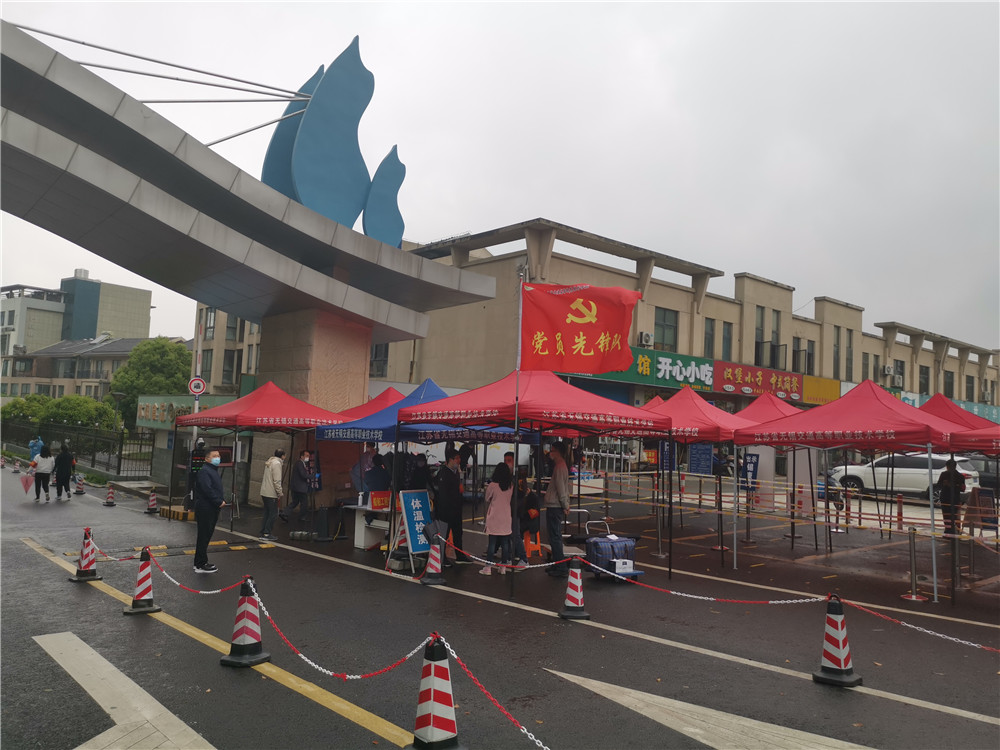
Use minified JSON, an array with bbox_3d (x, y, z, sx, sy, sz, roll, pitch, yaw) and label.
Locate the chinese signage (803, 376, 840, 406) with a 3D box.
[{"bbox_3d":[15.786,0.810,38.300,3.700,1.300,0.200,7,-7,-40],"label":"chinese signage"}]

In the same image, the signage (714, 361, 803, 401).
[{"bbox_3d":[12.566,0.344,37.431,8.282,1.410,0.200,6,-7,-42],"label":"signage"}]

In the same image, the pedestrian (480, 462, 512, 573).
[{"bbox_3d":[-0.035,2.013,11.000,0.450,1.570,0.350,4,-6,-17],"label":"pedestrian"}]

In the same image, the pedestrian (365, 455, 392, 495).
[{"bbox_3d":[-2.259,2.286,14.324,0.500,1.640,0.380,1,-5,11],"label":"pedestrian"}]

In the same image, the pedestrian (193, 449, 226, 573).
[{"bbox_3d":[-4.296,1.963,11.478,0.360,1.740,0.480,-1,-6,22],"label":"pedestrian"}]

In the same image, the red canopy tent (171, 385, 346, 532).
[{"bbox_3d":[-5.460,1.755,18.109,3.000,3.250,3.000,-3,-8,44],"label":"red canopy tent"}]

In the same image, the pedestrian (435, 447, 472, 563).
[{"bbox_3d":[-0.678,2.076,12.255,0.450,1.740,0.520,-1,-6,30],"label":"pedestrian"}]

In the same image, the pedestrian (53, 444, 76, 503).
[{"bbox_3d":[-12.842,2.860,23.000,0.500,1.660,0.380,6,-7,-33],"label":"pedestrian"}]

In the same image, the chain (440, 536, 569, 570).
[{"bbox_3d":[-0.031,2.239,9.807,0.050,0.280,2.661,5,-7,-40],"label":"chain"}]

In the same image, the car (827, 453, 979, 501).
[{"bbox_3d":[14.263,3.645,27.614,4.563,1.683,1.859,-4,-7,44],"label":"car"}]

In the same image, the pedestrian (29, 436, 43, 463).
[{"bbox_3d":[-18.718,3.190,31.500,0.600,1.700,0.450,5,-6,-30],"label":"pedestrian"}]

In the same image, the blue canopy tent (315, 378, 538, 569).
[{"bbox_3d":[-1.363,1.598,14.267,3.020,3.070,3.020,5,-6,-37],"label":"blue canopy tent"}]

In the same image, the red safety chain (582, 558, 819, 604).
[{"bbox_3d":[1.824,2.040,7.635,0.050,0.230,2.945,5,-7,-40],"label":"red safety chain"}]

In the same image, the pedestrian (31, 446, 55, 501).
[{"bbox_3d":[-13.461,2.905,23.073,0.520,1.630,0.350,5,-6,-35],"label":"pedestrian"}]

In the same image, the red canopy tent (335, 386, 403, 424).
[{"bbox_3d":[-2.713,1.923,19.154,3.000,3.255,3.000,6,-7,-42],"label":"red canopy tent"}]

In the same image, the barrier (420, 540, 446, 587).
[{"bbox_3d":[-0.908,2.496,10.831,0.370,0.680,0.370,2,-5,-15],"label":"barrier"}]

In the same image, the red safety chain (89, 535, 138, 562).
[{"bbox_3d":[-4.644,2.101,9.368,0.060,0.240,2.150,6,-7,-41],"label":"red safety chain"}]

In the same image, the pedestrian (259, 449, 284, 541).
[{"bbox_3d":[-4.388,2.293,14.977,0.400,1.710,0.500,2,-5,-15],"label":"pedestrian"}]

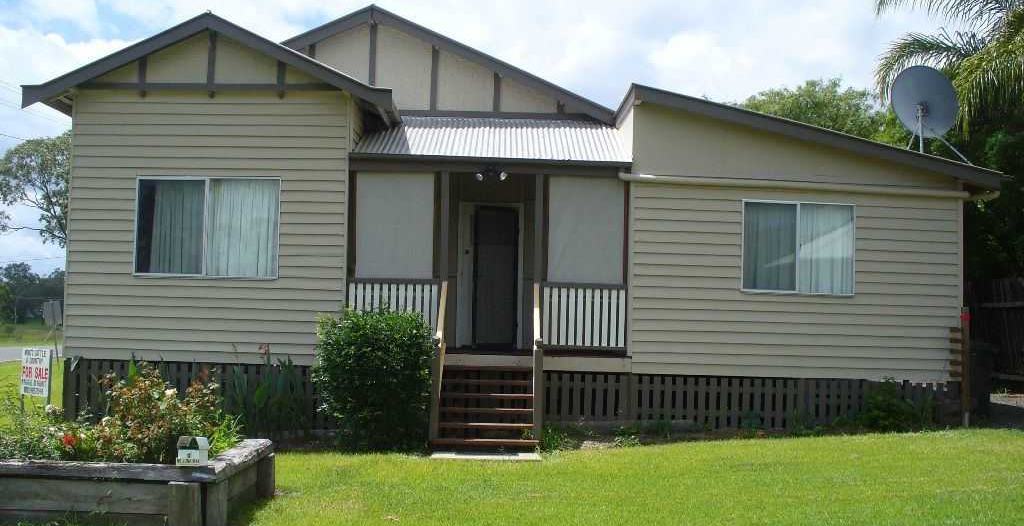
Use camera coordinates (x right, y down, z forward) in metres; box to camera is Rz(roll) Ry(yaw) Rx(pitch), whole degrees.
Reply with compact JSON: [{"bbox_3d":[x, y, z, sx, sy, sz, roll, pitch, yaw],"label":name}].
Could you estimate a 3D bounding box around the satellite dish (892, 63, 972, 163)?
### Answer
[{"bbox_3d":[5.640,-2.001,14.750,1.050,1.300,0.750,-1,-3,40],"label":"satellite dish"}]

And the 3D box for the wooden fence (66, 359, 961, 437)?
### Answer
[{"bbox_3d":[0.019,1.702,13.746,11.272,0.760,0.100,1,-2,0],"label":"wooden fence"}]

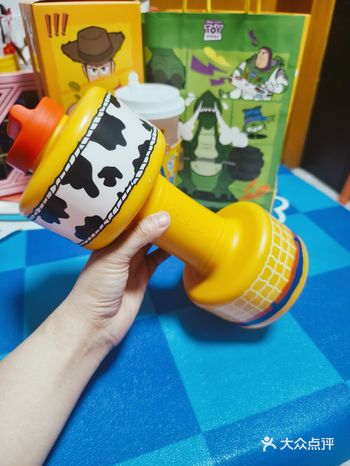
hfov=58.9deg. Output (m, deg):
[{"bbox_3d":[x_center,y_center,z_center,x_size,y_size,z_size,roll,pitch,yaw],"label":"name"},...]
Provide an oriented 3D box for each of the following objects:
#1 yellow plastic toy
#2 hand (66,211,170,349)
[{"bbox_3d":[-0.012,-0.017,0.269,0.261,0.111,0.111,31,0,-24],"label":"yellow plastic toy"},{"bbox_3d":[-0.045,0.032,0.261,0.130,0.072,0.080,-56,22,-19],"label":"hand"}]

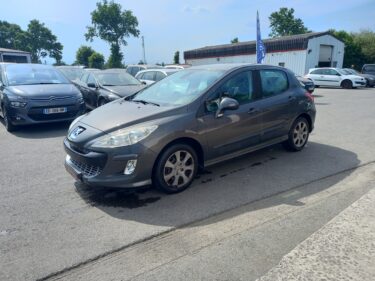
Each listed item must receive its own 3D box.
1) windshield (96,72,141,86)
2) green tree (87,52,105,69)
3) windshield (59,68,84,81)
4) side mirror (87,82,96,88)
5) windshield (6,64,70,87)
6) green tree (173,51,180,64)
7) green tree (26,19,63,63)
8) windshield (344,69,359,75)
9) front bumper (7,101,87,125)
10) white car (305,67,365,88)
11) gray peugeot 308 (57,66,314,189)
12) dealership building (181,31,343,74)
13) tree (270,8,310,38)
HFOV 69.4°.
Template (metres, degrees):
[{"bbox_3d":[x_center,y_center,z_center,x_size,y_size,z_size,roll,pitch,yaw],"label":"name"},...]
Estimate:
[{"bbox_3d":[-2.297,-1.988,8.755,1.450,0.420,0.800,-13,19,-40],"label":"windshield"},{"bbox_3d":[-14.224,-11.614,42.417,2.471,4.145,2.471,-7,16,-24],"label":"green tree"},{"bbox_3d":[-5.311,-2.974,12.236,1.450,0.520,0.750,-12,19,-38],"label":"windshield"},{"bbox_3d":[-2.726,-1.518,7.580,0.240,0.170,0.160,-14,19,-40],"label":"side mirror"},{"bbox_3d":[-3.954,-1.688,7.072,1.500,0.540,0.780,-13,19,-40],"label":"windshield"},{"bbox_3d":[-2.026,-14.914,52.940,1.600,4.926,1.600,-1,15,0],"label":"green tree"},{"bbox_3d":[-23.919,-15.157,45.610,6.029,9.531,6.029,-7,16,-24],"label":"green tree"},{"bbox_3d":[13.628,-5.709,22.495,1.400,0.450,0.700,-12,19,-38],"label":"windshield"},{"bbox_3d":[-3.275,-0.663,6.603,1.830,0.550,0.600,-14,19,-40],"label":"front bumper"},{"bbox_3d":[10.698,-4.630,19.727,1.820,1.460,4.210,-12,18,-35],"label":"white car"},{"bbox_3d":[0.331,-0.446,4.396,4.280,1.500,1.880,-12,18,-36],"label":"gray peugeot 308"},{"bbox_3d":[8.804,-11.294,38.250,8.500,5.300,22.300,-11,18,-34],"label":"dealership building"},{"bbox_3d":[17.220,-16.991,47.314,7.200,11.148,7.200,-1,15,0],"label":"tree"}]

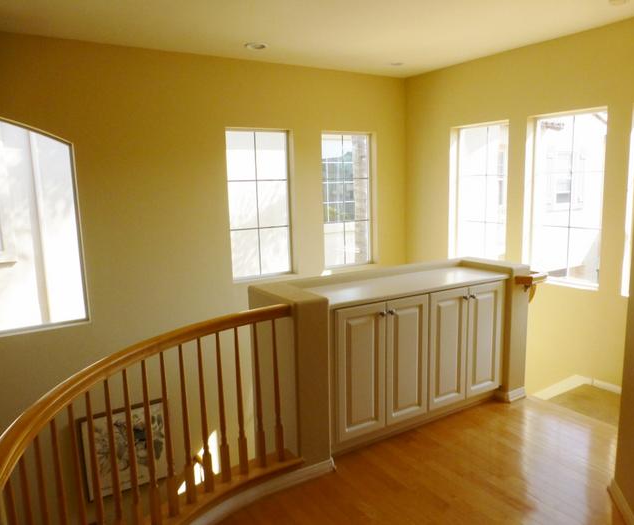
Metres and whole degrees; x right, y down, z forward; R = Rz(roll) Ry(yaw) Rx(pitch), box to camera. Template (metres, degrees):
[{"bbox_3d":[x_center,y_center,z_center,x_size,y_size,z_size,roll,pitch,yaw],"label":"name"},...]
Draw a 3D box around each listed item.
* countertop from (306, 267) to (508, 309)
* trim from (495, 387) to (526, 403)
[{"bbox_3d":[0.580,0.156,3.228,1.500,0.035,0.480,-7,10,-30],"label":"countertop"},{"bbox_3d":[1.422,0.954,3.533,0.190,0.075,0.100,-7,10,-30],"label":"trim"}]

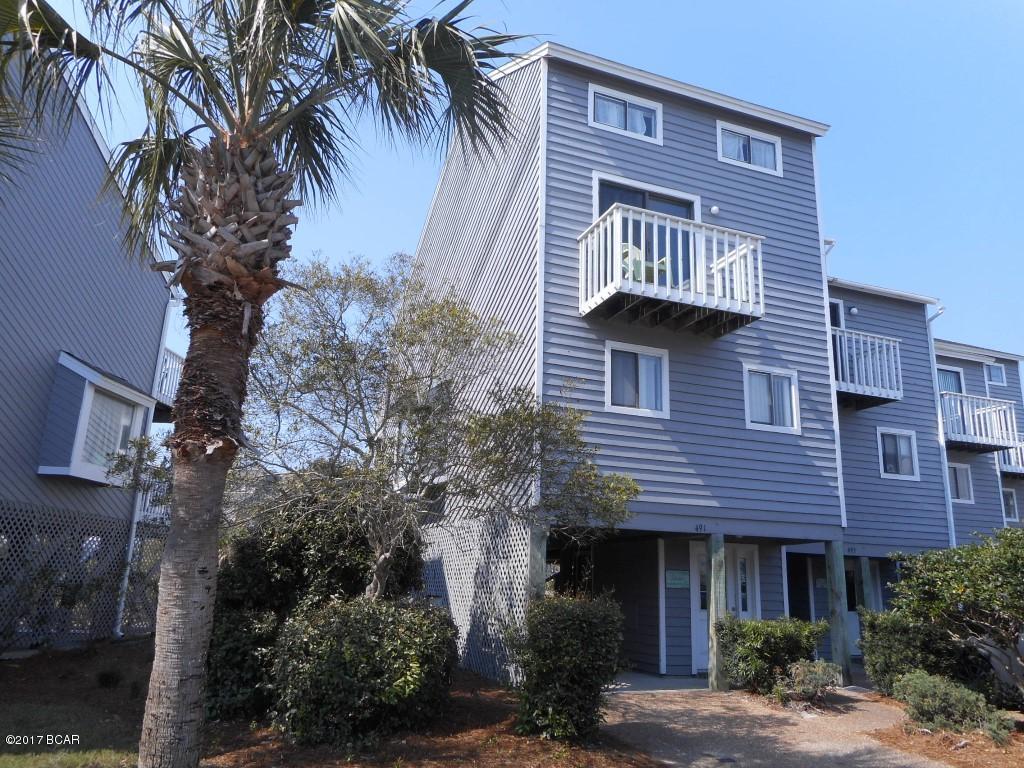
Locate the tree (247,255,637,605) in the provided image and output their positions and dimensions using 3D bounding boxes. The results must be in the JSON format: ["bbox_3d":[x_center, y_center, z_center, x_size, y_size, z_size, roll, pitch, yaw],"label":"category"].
[{"bbox_3d":[-0.836,1.186,8.649,4.400,5.022,3.700,7,-15,-21],"label":"tree"}]

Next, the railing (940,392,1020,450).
[{"bbox_3d":[11.608,1.062,18.969,2.511,1.237,1.163,7,-15,-21],"label":"railing"}]

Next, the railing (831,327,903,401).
[{"bbox_3d":[6.490,-0.294,14.908,2.511,1.265,1.163,7,-15,-21],"label":"railing"}]

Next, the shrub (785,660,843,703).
[{"bbox_3d":[4.087,4.019,10.064,0.760,0.480,0.720,7,-15,-21],"label":"shrub"}]

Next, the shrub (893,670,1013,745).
[{"bbox_3d":[4.823,3.510,8.243,1.000,0.620,1.350,7,-15,-21],"label":"shrub"}]

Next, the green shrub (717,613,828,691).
[{"bbox_3d":[3.891,3.995,11.060,1.720,1.000,1.300,7,-15,-21],"label":"green shrub"}]

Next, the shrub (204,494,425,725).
[{"bbox_3d":[-2.352,2.621,9.064,2.550,2.360,2.100,7,-15,-21],"label":"shrub"}]

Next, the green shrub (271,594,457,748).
[{"bbox_3d":[-1.460,2.796,7.401,1.800,1.260,1.600,7,-15,-21],"label":"green shrub"}]

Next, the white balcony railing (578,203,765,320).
[{"bbox_3d":[2.382,-1.603,11.018,2.511,1.283,1.153,7,-15,-21],"label":"white balcony railing"}]

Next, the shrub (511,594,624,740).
[{"bbox_3d":[0.570,2.890,7.697,1.190,1.330,1.120,1,-14,0],"label":"shrub"}]

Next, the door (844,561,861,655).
[{"bbox_3d":[7.577,4.976,16.451,0.874,2.027,0.065,7,-15,-21],"label":"door"}]

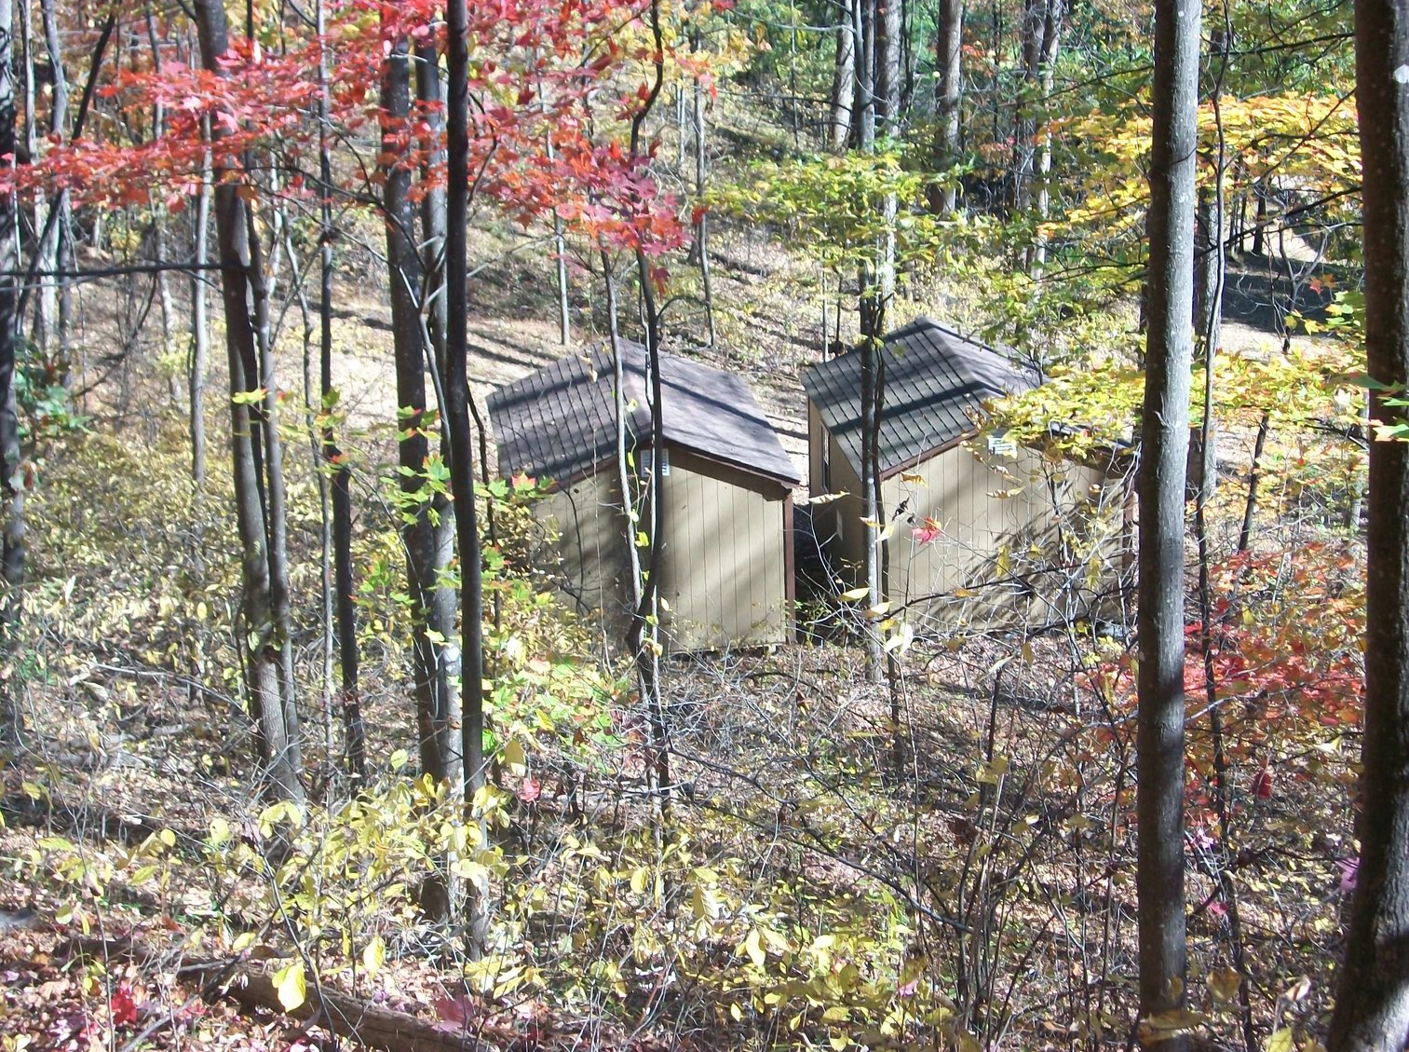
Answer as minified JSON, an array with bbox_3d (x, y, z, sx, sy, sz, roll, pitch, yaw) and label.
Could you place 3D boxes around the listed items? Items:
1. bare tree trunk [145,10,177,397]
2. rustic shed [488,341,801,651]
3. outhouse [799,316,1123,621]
[{"bbox_3d":[-9.390,-5.514,46.510,0.280,6.750,0.280,0,17,0],"label":"bare tree trunk"},{"bbox_3d":[-0.955,-0.528,38.120,3.902,3.058,5.500,-4,18,-6],"label":"rustic shed"},{"bbox_3d":[3.737,-0.821,38.849,3.849,3.092,5.500,-4,18,-6],"label":"outhouse"}]

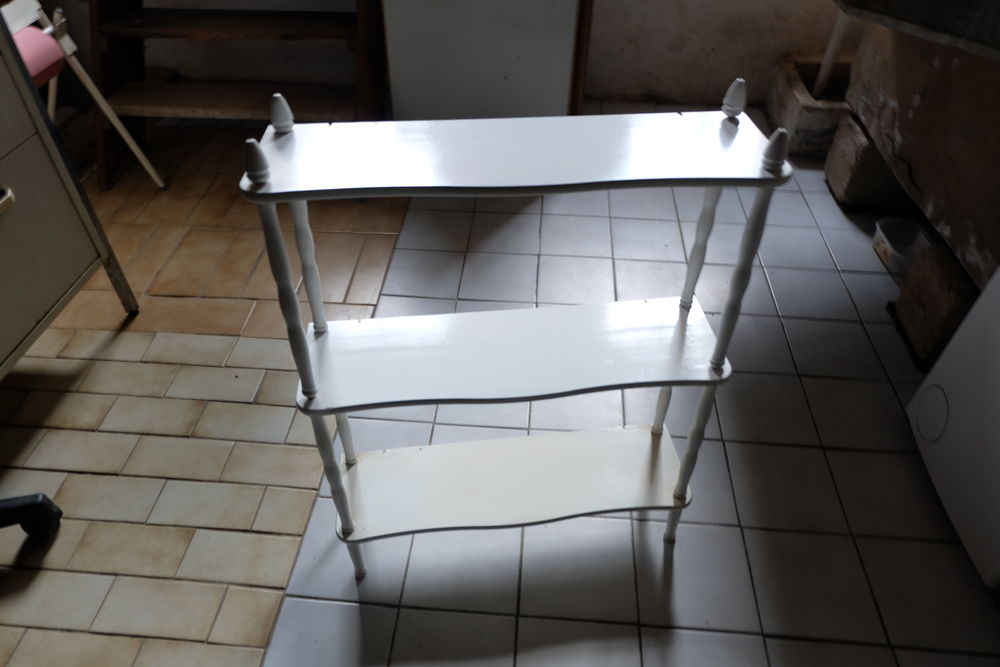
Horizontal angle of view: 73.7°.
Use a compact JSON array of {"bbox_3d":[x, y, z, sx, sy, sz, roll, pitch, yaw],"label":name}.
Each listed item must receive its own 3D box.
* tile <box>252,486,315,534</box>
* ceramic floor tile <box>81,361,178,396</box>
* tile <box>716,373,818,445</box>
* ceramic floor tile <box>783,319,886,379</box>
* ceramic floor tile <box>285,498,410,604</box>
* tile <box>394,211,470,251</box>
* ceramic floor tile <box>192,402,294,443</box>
[{"bbox_3d":[-0.409,0.340,1.273,0.096,0.009,0.097,3,43,4],"label":"tile"},{"bbox_3d":[-0.840,0.105,1.511,0.198,0.009,0.097,3,44,3],"label":"ceramic floor tile"},{"bbox_3d":[0.576,0.164,1.460,0.198,0.009,0.198,3,43,4],"label":"tile"},{"bbox_3d":[0.795,0.039,1.596,0.194,0.010,0.194,3,44,3],"label":"ceramic floor tile"},{"bbox_3d":[-0.263,0.394,1.216,0.198,0.009,0.198,3,43,4],"label":"ceramic floor tile"},{"bbox_3d":[-0.185,-0.299,1.935,0.199,0.009,0.199,3,44,3],"label":"tile"},{"bbox_3d":[-0.543,0.193,1.421,0.198,0.009,0.097,3,44,3],"label":"ceramic floor tile"}]

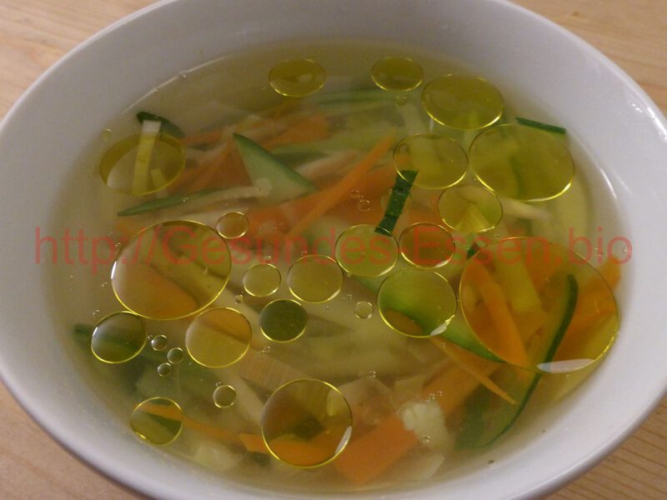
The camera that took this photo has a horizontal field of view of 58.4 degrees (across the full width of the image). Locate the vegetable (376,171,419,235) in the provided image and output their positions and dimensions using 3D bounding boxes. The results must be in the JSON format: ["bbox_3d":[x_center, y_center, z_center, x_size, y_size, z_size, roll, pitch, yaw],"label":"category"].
[{"bbox_3d":[0.018,-0.014,0.168,0.005,0.002,0.025,17,56,13],"label":"vegetable"}]

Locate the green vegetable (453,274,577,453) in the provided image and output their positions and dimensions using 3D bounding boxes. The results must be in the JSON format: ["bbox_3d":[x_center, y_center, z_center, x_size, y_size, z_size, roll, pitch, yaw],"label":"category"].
[{"bbox_3d":[0.047,0.028,0.153,0.015,0.010,0.052,32,60,20],"label":"green vegetable"}]

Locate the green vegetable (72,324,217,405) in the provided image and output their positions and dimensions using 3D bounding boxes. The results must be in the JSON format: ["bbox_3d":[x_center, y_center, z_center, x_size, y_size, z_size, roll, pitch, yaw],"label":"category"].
[{"bbox_3d":[-0.048,0.031,0.152,0.037,0.008,0.013,14,55,9],"label":"green vegetable"}]

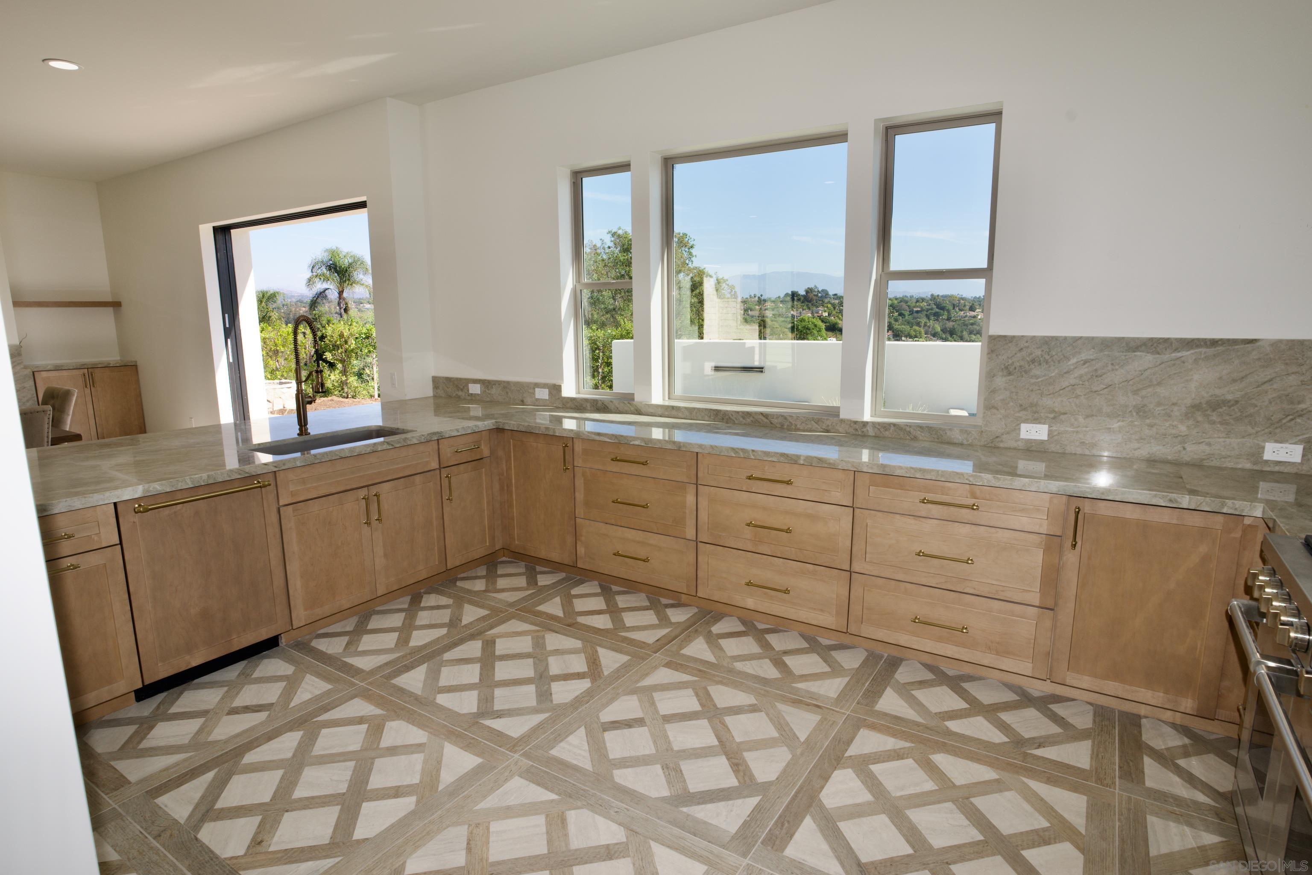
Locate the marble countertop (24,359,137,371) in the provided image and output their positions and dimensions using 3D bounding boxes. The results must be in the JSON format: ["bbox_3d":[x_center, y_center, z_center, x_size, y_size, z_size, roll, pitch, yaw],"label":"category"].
[{"bbox_3d":[-6.433,-0.801,7.732,0.464,0.055,0.943,6,12,33],"label":"marble countertop"}]

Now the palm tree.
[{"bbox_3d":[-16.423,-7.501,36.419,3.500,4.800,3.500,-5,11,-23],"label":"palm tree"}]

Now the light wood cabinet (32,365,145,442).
[{"bbox_3d":[-6.435,-0.285,7.827,0.449,0.998,0.933,6,12,33],"label":"light wood cabinet"}]

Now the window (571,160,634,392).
[{"bbox_3d":[-0.301,-1.027,4.688,0.605,1.512,0.100,6,12,33],"label":"window"}]

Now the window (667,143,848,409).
[{"bbox_3d":[0.575,-0.933,4.122,1.220,1.512,0.100,6,12,33],"label":"window"}]

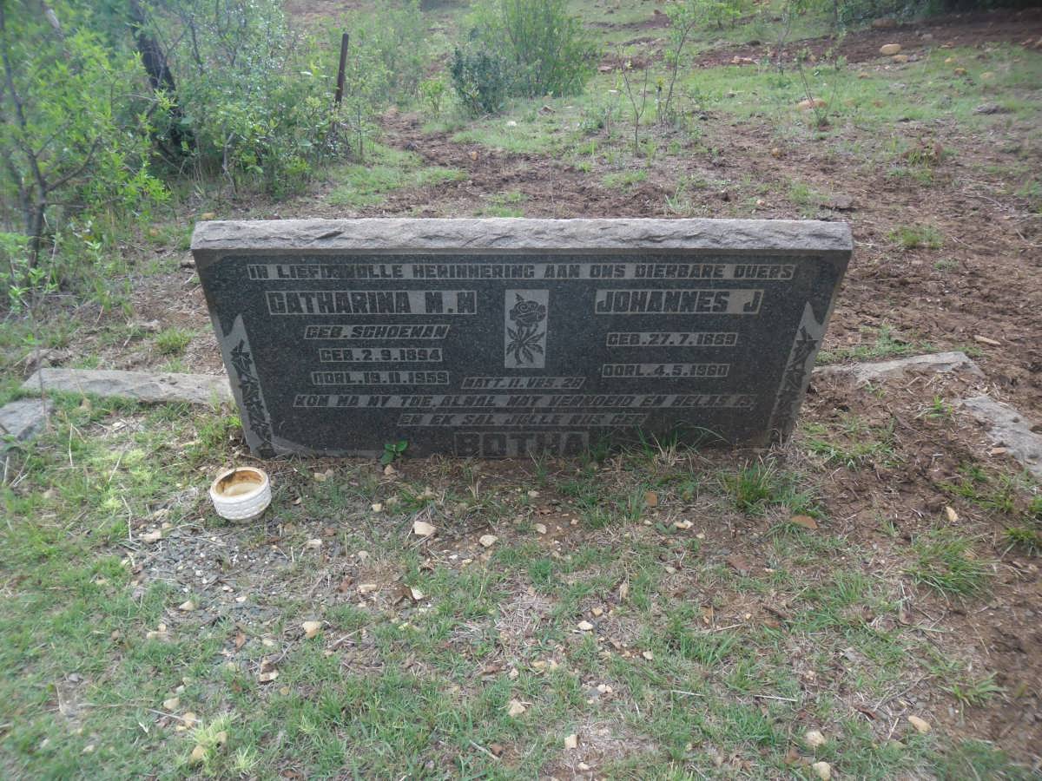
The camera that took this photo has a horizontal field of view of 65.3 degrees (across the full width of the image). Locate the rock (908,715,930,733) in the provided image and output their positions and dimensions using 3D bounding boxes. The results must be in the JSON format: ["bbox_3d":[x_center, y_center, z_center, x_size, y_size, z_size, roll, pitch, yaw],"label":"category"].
[{"bbox_3d":[0.738,0.618,1.504,0.040,0.016,0.023,19,39,24],"label":"rock"}]

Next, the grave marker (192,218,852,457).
[{"bbox_3d":[0.002,-0.101,1.985,1.420,0.645,0.105,0,40,0],"label":"grave marker"}]

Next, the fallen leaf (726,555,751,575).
[{"bbox_3d":[0.488,0.391,1.825,0.056,0.011,0.030,24,42,30],"label":"fallen leaf"}]

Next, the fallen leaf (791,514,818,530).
[{"bbox_3d":[0.674,0.313,1.933,0.063,0.012,0.031,15,38,20],"label":"fallen leaf"}]

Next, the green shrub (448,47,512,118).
[{"bbox_3d":[-0.250,-1.962,5.150,0.380,0.380,0.340,0,36,0],"label":"green shrub"}]

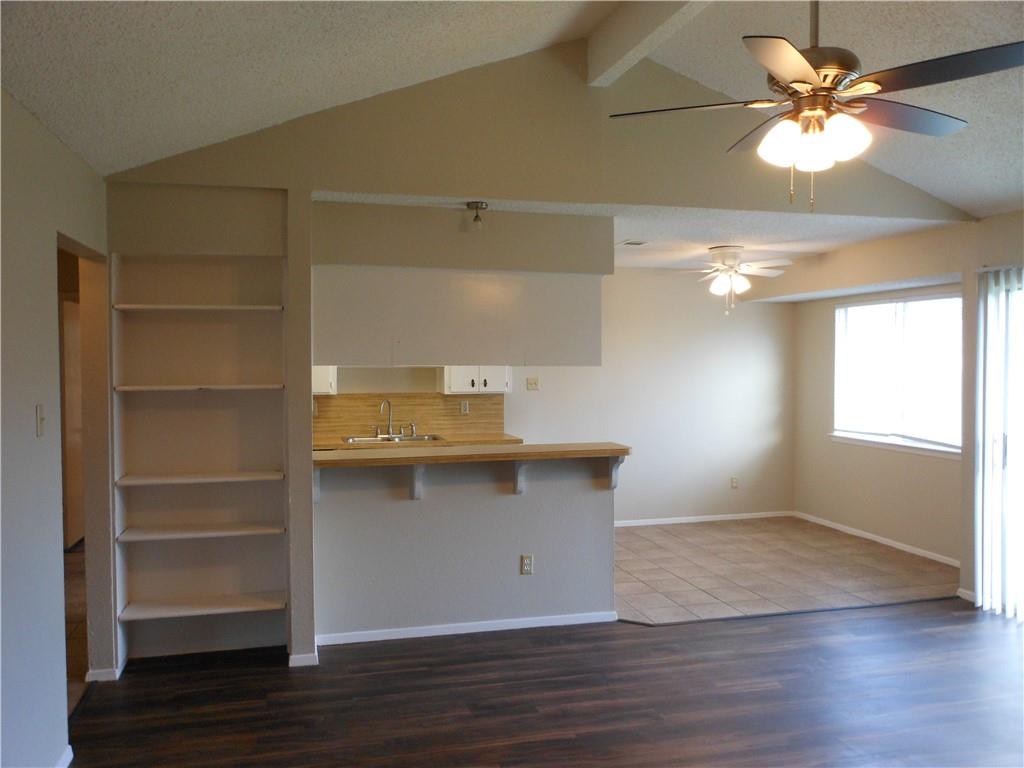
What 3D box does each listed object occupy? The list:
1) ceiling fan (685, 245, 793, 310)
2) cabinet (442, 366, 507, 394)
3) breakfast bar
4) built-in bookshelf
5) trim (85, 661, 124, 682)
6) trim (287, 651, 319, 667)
[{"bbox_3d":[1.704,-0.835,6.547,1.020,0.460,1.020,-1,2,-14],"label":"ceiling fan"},{"bbox_3d":[-0.325,-0.312,7.241,0.595,0.782,0.310,-1,2,-14],"label":"cabinet"},{"bbox_3d":[-0.208,0.901,4.671,1.755,1.063,0.405,-1,2,-14],"label":"breakfast bar"},{"bbox_3d":[-1.586,0.404,4.287,0.815,2.090,0.325,-1,2,-14],"label":"built-in bookshelf"},{"bbox_3d":[-2.009,1.429,4.052,0.157,0.060,0.020,-1,2,-14],"label":"trim"},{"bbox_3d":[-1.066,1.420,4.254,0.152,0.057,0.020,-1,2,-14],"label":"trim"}]

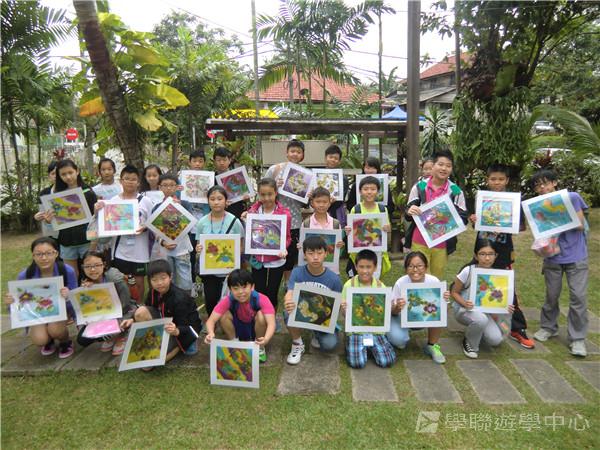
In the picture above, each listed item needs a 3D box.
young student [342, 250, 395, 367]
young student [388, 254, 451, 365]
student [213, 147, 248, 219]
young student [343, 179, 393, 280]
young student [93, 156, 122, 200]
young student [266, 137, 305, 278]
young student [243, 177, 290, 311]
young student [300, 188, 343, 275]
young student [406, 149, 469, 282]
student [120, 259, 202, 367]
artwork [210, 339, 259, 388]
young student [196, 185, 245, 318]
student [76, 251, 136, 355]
[{"bbox_3d":[0.530,0.629,3.219,0.410,0.860,0.530,0,10,4],"label":"young student"},{"bbox_3d":[0.948,0.620,3.300,0.450,0.840,0.550,0,10,6],"label":"young student"},{"bbox_3d":[-0.720,-0.037,4.515,0.460,1.580,0.340,-1,10,-6],"label":"student"},{"bbox_3d":[0.595,0.261,3.736,0.440,1.369,0.360,1,10,3],"label":"young student"},{"bbox_3d":[-1.874,0.079,4.164,0.380,1.489,0.270,-2,9,-11],"label":"young student"},{"bbox_3d":[-0.109,0.002,4.078,0.460,1.666,0.360,-1,9,-6],"label":"young student"},{"bbox_3d":[-0.269,0.326,3.440,0.420,1.410,0.340,-1,10,-3],"label":"young student"},{"bbox_3d":[0.189,0.323,3.604,0.430,1.295,0.340,0,10,0],"label":"young student"},{"bbox_3d":[1.109,0.147,3.499,0.500,1.557,0.380,1,9,9],"label":"young student"},{"bbox_3d":[-1.025,0.620,3.080,0.460,0.750,0.560,5,10,30],"label":"student"},{"bbox_3d":[-0.429,0.924,2.760,0.315,0.315,0.015,2,9,0],"label":"artwork"},{"bbox_3d":[-0.674,0.360,3.486,0.410,1.340,0.320,-2,10,-5],"label":"young student"},{"bbox_3d":[-1.506,0.604,3.361,0.450,0.828,0.500,-2,10,-8],"label":"student"}]

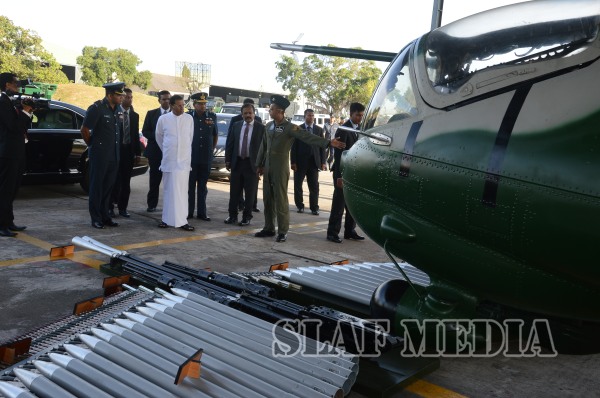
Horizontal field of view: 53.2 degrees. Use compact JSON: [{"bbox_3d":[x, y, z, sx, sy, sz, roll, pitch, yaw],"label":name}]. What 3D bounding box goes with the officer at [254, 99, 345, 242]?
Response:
[{"bbox_3d":[-0.018,-0.381,7.351,1.050,1.760,0.450,7,8,22],"label":"officer"}]

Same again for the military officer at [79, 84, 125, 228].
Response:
[{"bbox_3d":[-2.398,-0.538,7.292,0.380,1.780,0.520,9,9,30],"label":"military officer"}]

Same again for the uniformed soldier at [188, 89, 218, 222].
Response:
[{"bbox_3d":[-1.373,-0.596,8.391,0.470,1.770,0.310,2,7,-14],"label":"uniformed soldier"}]

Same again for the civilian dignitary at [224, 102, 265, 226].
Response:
[{"bbox_3d":[-0.770,-0.484,8.306,0.550,1.680,0.350,5,7,-2],"label":"civilian dignitary"}]

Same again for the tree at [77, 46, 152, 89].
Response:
[{"bbox_3d":[-18.712,-11.601,60.205,7.600,7.337,7.200,5,7,-1],"label":"tree"}]

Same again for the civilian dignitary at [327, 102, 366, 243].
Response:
[{"bbox_3d":[0.619,-0.322,7.641,0.380,1.760,0.520,10,9,34],"label":"civilian dignitary"}]

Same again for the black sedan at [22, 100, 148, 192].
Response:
[{"bbox_3d":[-4.750,-0.807,8.961,1.880,1.480,5.150,11,10,41],"label":"black sedan"}]

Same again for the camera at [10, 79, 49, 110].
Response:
[{"bbox_3d":[-2.890,-1.106,6.400,0.420,0.300,0.180,2,8,-23],"label":"camera"}]

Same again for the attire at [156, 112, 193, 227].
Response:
[{"bbox_3d":[-1.604,-0.388,7.687,0.480,1.450,0.310,0,8,-27],"label":"attire"}]

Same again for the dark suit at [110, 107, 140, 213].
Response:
[{"bbox_3d":[-2.430,-0.538,8.365,0.480,1.470,0.290,1,8,-22],"label":"dark suit"}]

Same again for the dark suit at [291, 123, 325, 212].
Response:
[{"bbox_3d":[0.130,-0.506,9.715,0.540,1.450,0.320,4,7,-3],"label":"dark suit"}]

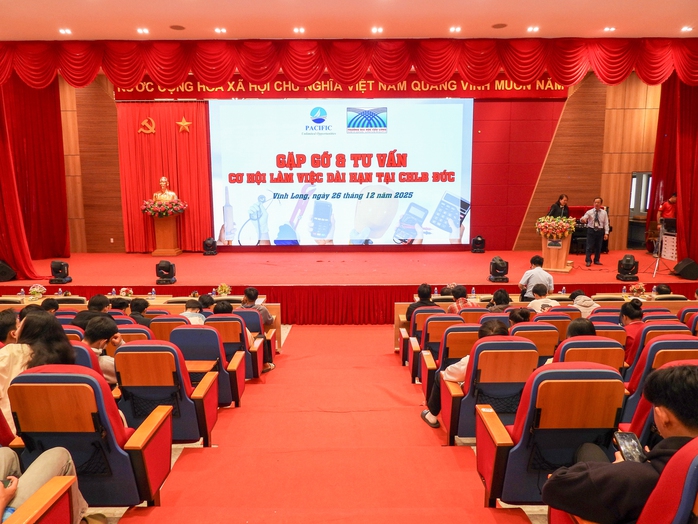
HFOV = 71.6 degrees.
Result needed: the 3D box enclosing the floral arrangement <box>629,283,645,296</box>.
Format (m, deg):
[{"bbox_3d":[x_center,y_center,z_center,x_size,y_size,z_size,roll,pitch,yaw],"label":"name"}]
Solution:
[{"bbox_3d":[5.012,0.486,8.405,0.280,0.230,0.270,0,7,0],"label":"floral arrangement"}]

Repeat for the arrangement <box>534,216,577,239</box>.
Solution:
[{"bbox_3d":[4.576,-0.757,10.700,0.880,0.500,0.480,4,9,28],"label":"arrangement"}]

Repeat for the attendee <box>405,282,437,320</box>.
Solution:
[{"bbox_3d":[0.994,0.859,6.767,0.500,1.190,0.760,0,7,0],"label":"attendee"}]

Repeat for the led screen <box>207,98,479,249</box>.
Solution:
[{"bbox_3d":[-0.224,-2.650,14.375,7.700,4.300,0.150,0,8,-1],"label":"led screen"}]

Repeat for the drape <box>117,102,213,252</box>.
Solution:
[{"bbox_3d":[-5.490,-2.440,14.500,2.720,4.450,0.200,0,8,-1],"label":"drape"}]

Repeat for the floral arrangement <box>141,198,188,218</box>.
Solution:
[{"bbox_3d":[-5.355,-1.540,14.065,1.380,0.540,0.720,0,7,0],"label":"floral arrangement"}]

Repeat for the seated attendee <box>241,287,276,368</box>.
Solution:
[{"bbox_3d":[-1.270,0.900,6.870,0.520,1.220,0.780,0,8,0],"label":"seated attendee"}]

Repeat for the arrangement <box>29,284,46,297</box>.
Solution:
[{"bbox_3d":[-5.250,0.490,8.170,0.290,0.250,0.270,0,8,-1],"label":"arrangement"}]

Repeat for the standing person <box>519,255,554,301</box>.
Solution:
[{"bbox_3d":[2.968,0.649,7.649,0.520,1.570,0.380,-1,7,-8],"label":"standing person"}]

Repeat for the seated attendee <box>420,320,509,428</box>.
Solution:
[{"bbox_3d":[0.954,0.884,3.765,0.640,1.030,0.850,-1,7,-6],"label":"seated attendee"}]

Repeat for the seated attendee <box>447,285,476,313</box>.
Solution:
[{"bbox_3d":[1.514,0.866,6.768,0.500,1.180,0.760,0,7,0],"label":"seated attendee"}]

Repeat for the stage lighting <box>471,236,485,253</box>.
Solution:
[{"bbox_3d":[3.980,-0.537,14.856,0.400,0.520,0.330,0,7,0],"label":"stage lighting"}]

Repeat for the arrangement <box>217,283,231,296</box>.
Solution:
[{"bbox_3d":[-2.100,0.472,8.170,0.250,0.240,0.240,0,8,-1],"label":"arrangement"}]

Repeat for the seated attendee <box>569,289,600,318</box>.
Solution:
[{"bbox_3d":[3.280,0.930,6.930,0.500,1.130,0.820,0,8,0],"label":"seated attendee"}]

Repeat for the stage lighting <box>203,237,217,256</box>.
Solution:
[{"bbox_3d":[-4.050,-0.439,14.150,0.410,0.500,0.360,0,8,-1],"label":"stage lighting"}]

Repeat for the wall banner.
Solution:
[{"bbox_3d":[-0.212,-5.162,14.255,13.400,0.760,0.080,0,7,0],"label":"wall banner"}]

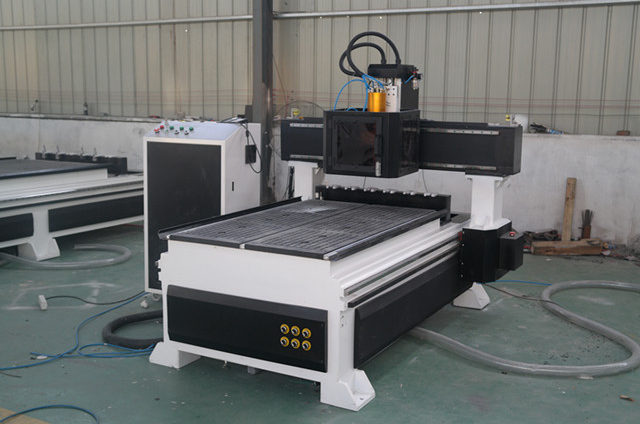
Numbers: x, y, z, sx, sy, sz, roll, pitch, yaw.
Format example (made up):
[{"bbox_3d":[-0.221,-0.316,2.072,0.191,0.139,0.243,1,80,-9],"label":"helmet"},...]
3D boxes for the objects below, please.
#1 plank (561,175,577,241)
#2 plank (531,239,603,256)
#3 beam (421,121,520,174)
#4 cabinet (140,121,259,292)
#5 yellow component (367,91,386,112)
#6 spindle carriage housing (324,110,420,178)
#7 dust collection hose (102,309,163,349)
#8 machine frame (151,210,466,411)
[{"bbox_3d":[2.396,-0.009,7.359,0.087,0.638,0.030,5,4,21],"label":"plank"},{"bbox_3d":[2.254,0.329,6.981,0.648,0.090,0.160,0,9,-3],"label":"plank"},{"bbox_3d":[0.501,-0.463,5.224,1.703,0.293,0.182,6,11,29],"label":"beam"},{"bbox_3d":[-0.806,0.009,5.269,0.646,1.236,0.447,5,10,25],"label":"cabinet"},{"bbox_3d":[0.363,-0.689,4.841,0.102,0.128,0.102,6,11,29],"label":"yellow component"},{"bbox_3d":[0.340,-0.454,4.931,0.513,0.393,0.350,6,11,29],"label":"spindle carriage housing"},{"bbox_3d":[-0.979,0.701,4.687,0.581,0.058,0.745,6,11,29],"label":"dust collection hose"},{"bbox_3d":[0.140,0.373,4.698,1.262,0.717,2.101,6,11,29],"label":"machine frame"}]

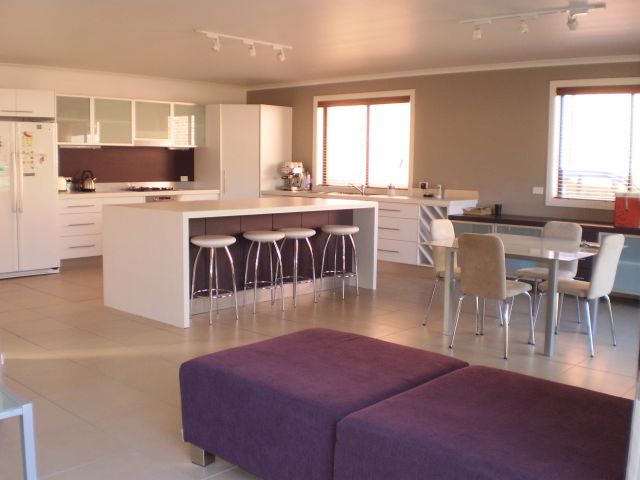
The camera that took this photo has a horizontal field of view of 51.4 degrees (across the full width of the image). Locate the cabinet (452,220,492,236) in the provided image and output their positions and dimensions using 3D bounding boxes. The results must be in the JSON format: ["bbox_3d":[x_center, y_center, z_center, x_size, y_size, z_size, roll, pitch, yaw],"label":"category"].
[{"bbox_3d":[1.806,0.094,7.468,0.571,0.612,0.490,7,9,42],"label":"cabinet"}]

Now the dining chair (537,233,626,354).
[{"bbox_3d":[1.928,0.373,5.005,0.541,0.852,0.510,7,9,42],"label":"dining chair"}]

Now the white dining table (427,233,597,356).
[{"bbox_3d":[1.613,0.398,5.225,1.153,0.734,1.193,7,9,42],"label":"white dining table"}]

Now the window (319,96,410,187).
[{"bbox_3d":[0.550,-1.286,8.833,1.612,1.193,0.102,7,9,42],"label":"window"}]

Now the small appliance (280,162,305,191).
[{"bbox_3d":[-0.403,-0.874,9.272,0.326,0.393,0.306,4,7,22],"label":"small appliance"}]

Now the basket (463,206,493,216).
[{"bbox_3d":[1.804,-0.319,7.484,0.347,0.102,0.265,7,9,42],"label":"basket"}]

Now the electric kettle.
[{"bbox_3d":[-2.779,-0.706,8.015,0.204,0.255,0.194,-2,7,-25],"label":"electric kettle"}]

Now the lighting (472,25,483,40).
[{"bbox_3d":[1.234,-1.628,5.215,0.076,0.133,0.087,7,9,42],"label":"lighting"}]

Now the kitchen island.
[{"bbox_3d":[-0.672,0.103,6.537,1.193,0.918,2.499,7,9,42],"label":"kitchen island"}]

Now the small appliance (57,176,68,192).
[{"bbox_3d":[-3.077,-0.654,7.828,0.265,0.184,0.204,7,9,42],"label":"small appliance"}]

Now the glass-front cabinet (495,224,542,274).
[{"bbox_3d":[2.253,0.114,7.151,0.564,0.557,0.550,7,9,42],"label":"glass-front cabinet"}]

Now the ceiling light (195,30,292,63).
[{"bbox_3d":[-0.697,-1.817,6.311,0.112,0.158,1.173,7,9,42],"label":"ceiling light"}]

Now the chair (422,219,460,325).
[{"bbox_3d":[1.202,0.285,5.612,0.536,0.880,0.468,7,9,40],"label":"chair"}]

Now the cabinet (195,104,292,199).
[{"bbox_3d":[-1.105,-0.875,9.724,0.959,2.091,0.949,7,9,42],"label":"cabinet"}]

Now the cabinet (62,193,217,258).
[{"bbox_3d":[-2.468,-0.235,8.849,0.600,0.821,2.351,7,9,42],"label":"cabinet"}]

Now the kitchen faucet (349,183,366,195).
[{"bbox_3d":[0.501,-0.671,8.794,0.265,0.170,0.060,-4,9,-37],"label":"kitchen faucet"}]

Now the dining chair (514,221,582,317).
[{"bbox_3d":[1.950,0.285,5.717,0.461,0.880,0.536,7,9,42],"label":"dining chair"}]

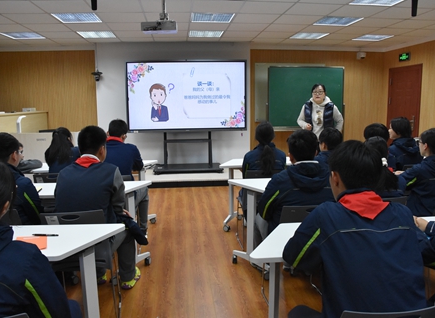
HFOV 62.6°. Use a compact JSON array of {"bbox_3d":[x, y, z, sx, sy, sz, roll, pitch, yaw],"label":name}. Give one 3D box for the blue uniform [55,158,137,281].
[{"bbox_3d":[-0.837,0.466,2.556,0.500,1.020,0.680,0,9,2],"label":"blue uniform"}]

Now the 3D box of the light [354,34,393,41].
[{"bbox_3d":[2.789,-2.160,6.396,0.590,0.060,0.590,-2,9,-6],"label":"light"}]

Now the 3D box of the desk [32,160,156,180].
[{"bbox_3d":[-1.478,0.447,4.268,1.500,0.750,0.500,-2,9,-6],"label":"desk"}]

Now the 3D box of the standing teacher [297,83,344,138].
[{"bbox_3d":[1.404,-0.190,4.893,0.600,1.650,0.380,3,10,19],"label":"standing teacher"}]

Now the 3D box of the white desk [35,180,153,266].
[{"bbox_3d":[-1.310,0.633,3.084,1.450,0.750,0.500,-2,9,-6],"label":"white desk"}]

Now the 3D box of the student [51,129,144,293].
[{"bbox_3d":[-0.889,0.418,2.657,0.510,1.310,0.740,-1,9,-2],"label":"student"}]

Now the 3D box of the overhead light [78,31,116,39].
[{"bbox_3d":[-2.010,-2.104,5.995,0.600,0.060,0.600,-1,9,-5],"label":"overhead light"}]

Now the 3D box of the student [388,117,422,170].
[{"bbox_3d":[1.972,0.170,3.888,0.480,1.250,0.750,-3,10,-17],"label":"student"}]

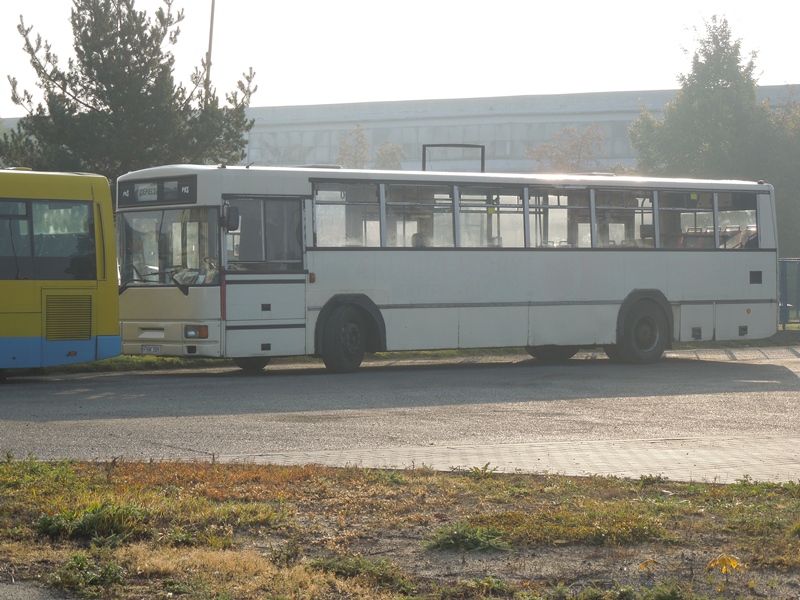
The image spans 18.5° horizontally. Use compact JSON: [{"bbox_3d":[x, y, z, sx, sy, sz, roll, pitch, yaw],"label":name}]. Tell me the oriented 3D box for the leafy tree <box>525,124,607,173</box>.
[{"bbox_3d":[6.120,-3.130,90.000,3.800,6.640,3.800,0,1,0],"label":"leafy tree"}]

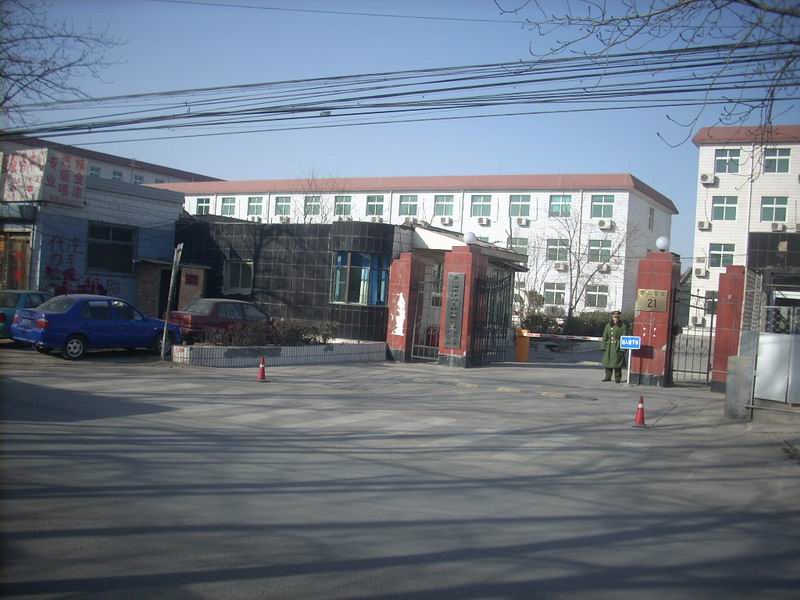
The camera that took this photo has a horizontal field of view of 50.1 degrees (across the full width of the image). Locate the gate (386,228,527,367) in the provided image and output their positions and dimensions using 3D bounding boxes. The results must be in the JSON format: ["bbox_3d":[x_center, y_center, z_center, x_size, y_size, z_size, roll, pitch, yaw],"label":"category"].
[{"bbox_3d":[1.487,0.051,24.151,2.550,3.550,2.800,3,0,30],"label":"gate"}]

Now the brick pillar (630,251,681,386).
[{"bbox_3d":[6.326,0.475,21.114,0.840,3.280,0.850,3,0,30],"label":"brick pillar"}]

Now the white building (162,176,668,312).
[{"bbox_3d":[-1.783,-4.340,80.909,50.000,12.000,13.600,3,0,30],"label":"white building"}]

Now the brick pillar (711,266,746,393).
[{"bbox_3d":[7.782,0.702,20.259,0.590,3.000,0.600,3,0,30],"label":"brick pillar"}]

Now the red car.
[{"bbox_3d":[-4.906,0.750,25.395,4.200,1.410,1.660,4,0,-41],"label":"red car"}]

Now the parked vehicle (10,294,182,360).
[{"bbox_3d":[-7.123,0.624,20.645,1.650,1.440,4.180,3,0,42],"label":"parked vehicle"}]

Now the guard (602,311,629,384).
[{"bbox_3d":[5.444,1.168,21.634,0.620,1.790,0.420,3,0,19],"label":"guard"}]

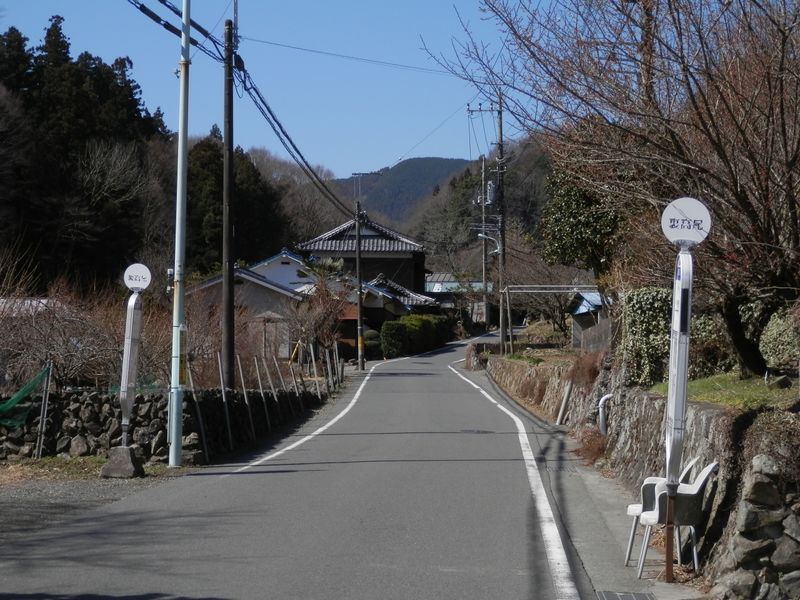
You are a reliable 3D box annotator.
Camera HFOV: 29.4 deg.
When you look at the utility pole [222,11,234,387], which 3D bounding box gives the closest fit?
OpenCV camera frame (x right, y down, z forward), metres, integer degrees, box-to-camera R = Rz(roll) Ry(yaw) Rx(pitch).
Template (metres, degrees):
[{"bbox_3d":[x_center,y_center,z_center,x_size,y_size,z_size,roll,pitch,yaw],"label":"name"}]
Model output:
[{"bbox_3d":[-2.942,-1.512,26.200,0.215,6.650,0.215,0,-2,0],"label":"utility pole"}]

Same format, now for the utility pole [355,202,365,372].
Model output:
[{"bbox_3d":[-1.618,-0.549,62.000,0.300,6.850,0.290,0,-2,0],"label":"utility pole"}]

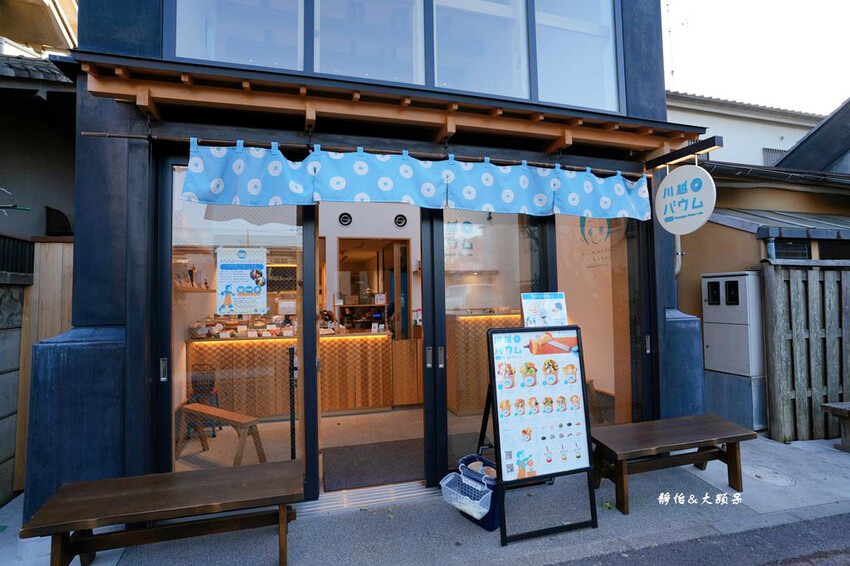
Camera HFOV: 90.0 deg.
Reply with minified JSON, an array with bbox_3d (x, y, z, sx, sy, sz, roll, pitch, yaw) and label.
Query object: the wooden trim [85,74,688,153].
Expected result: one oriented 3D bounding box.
[{"bbox_3d":[0.164,-1.084,2.963,4.200,0.180,0.190,0,-2,-16],"label":"wooden trim"}]

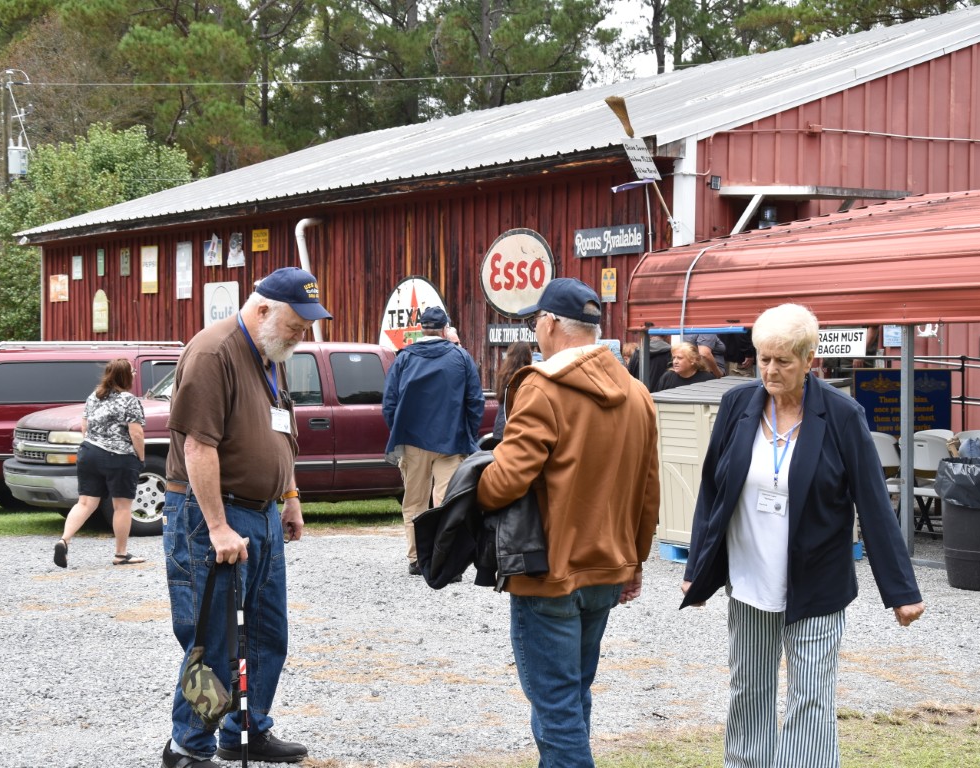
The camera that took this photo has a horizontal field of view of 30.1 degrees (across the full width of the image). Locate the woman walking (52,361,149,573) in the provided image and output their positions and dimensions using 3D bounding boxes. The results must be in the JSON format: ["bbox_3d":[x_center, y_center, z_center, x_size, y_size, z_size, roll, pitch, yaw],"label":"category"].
[{"bbox_3d":[-3.019,0.603,14.100,0.560,1.600,0.600,1,1,30],"label":"woman walking"}]

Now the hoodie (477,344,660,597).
[{"bbox_3d":[0.255,0.285,5.970,0.570,0.820,0.430,0,1,-34],"label":"hoodie"}]

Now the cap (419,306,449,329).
[{"bbox_3d":[-0.379,-0.454,12.450,0.180,0.145,0.265,1,1,27],"label":"cap"}]

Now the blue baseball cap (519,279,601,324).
[{"bbox_3d":[0.227,-0.270,5.970,0.275,0.150,0.185,1,1,38],"label":"blue baseball cap"}]

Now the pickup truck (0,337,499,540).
[{"bbox_3d":[-1.790,0.460,17.900,5.750,1.790,2.000,0,1,-28],"label":"pickup truck"}]

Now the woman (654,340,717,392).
[{"bbox_3d":[1.508,0.471,14.011,0.480,1.580,0.320,0,1,25],"label":"woman"}]

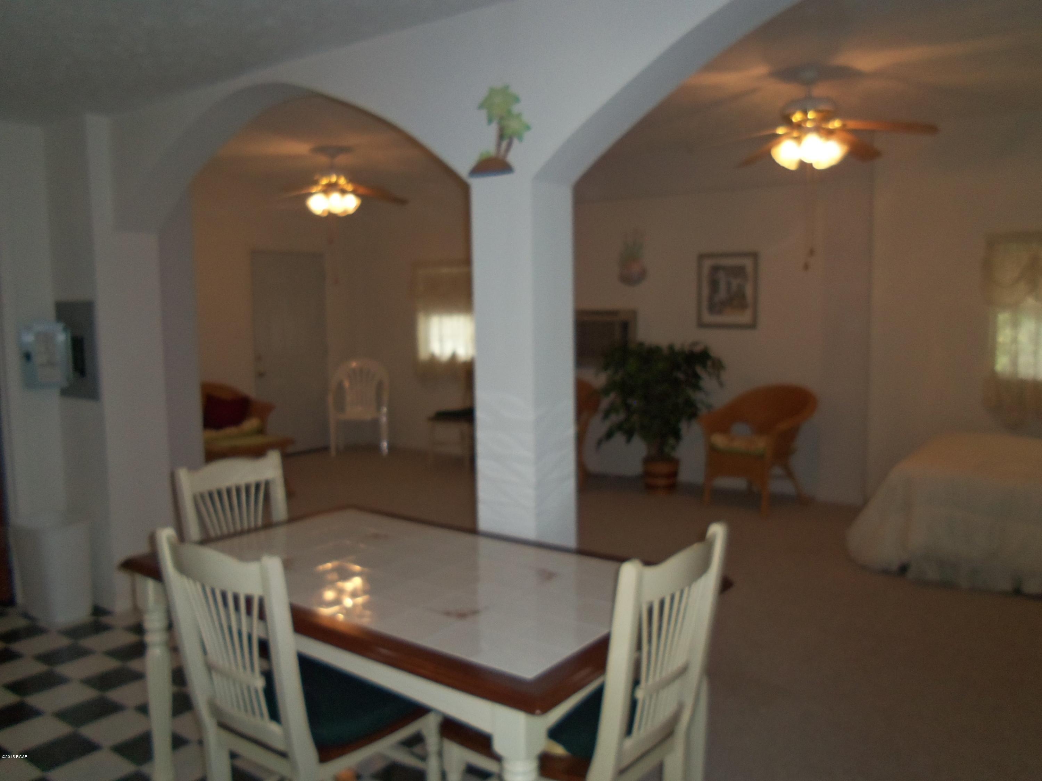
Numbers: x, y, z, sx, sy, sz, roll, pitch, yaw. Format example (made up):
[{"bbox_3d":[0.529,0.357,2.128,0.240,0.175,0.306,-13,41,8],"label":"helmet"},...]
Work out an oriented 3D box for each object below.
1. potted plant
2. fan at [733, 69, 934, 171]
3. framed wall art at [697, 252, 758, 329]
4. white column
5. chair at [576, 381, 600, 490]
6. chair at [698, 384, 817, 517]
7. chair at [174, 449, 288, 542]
[{"bbox_3d":[1.129,0.220,6.798,0.992,1.208,0.891,3,7,35],"label":"potted plant"},{"bbox_3d":[1.231,-1.151,3.589,1.012,0.405,1.012,3,7,35],"label":"fan"},{"bbox_3d":[1.663,-0.805,6.812,0.511,0.617,0.030,3,7,35],"label":"framed wall art"},{"bbox_3d":[0.018,0.276,2.855,0.241,1.892,0.250,3,7,35],"label":"white column"},{"bbox_3d":[0.331,0.340,7.291,0.668,0.891,0.708,1,6,16],"label":"chair"},{"bbox_3d":[1.798,0.415,6.360,0.708,0.891,0.668,-6,8,-44],"label":"chair"},{"bbox_3d":[-0.900,0.742,3.077,0.536,0.941,0.466,4,7,37],"label":"chair"}]

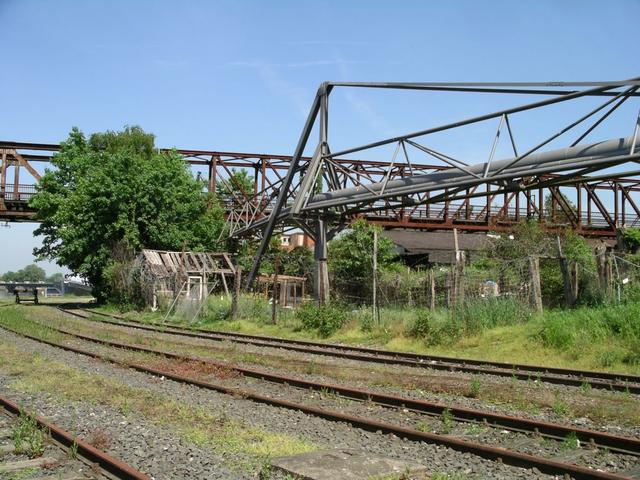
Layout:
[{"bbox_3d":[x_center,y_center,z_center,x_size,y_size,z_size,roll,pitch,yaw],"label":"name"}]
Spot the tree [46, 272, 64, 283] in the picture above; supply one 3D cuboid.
[{"bbox_3d":[-96.447,15.144,249.545,6.800,6.300,6.500,1,-4,-21],"label":"tree"}]

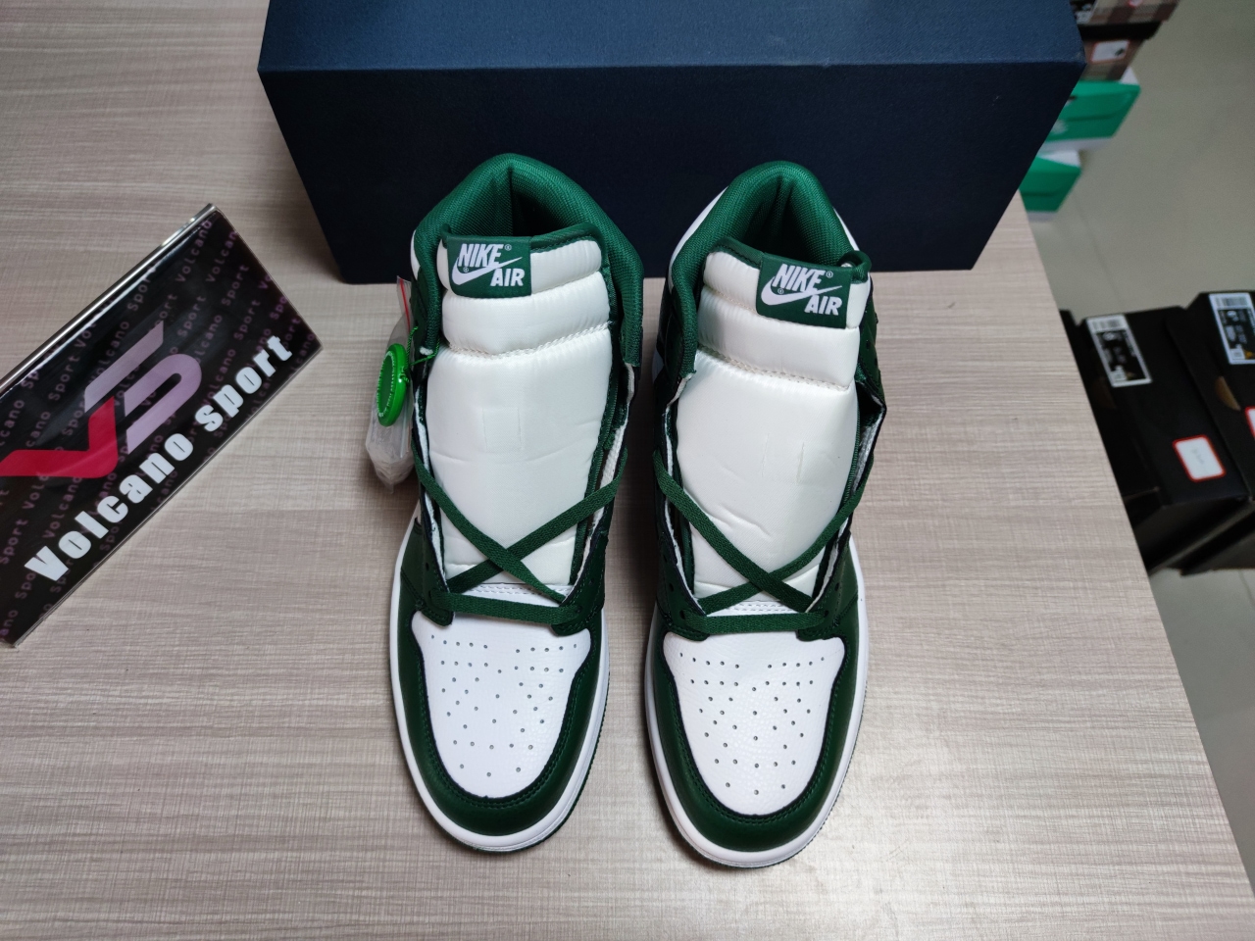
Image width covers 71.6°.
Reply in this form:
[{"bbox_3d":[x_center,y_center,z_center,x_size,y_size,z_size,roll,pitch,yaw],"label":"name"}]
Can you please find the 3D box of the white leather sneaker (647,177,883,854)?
[{"bbox_3d":[0.063,0.011,0.369,0.109,0.168,0.286,1,66,-1],"label":"white leather sneaker"}]

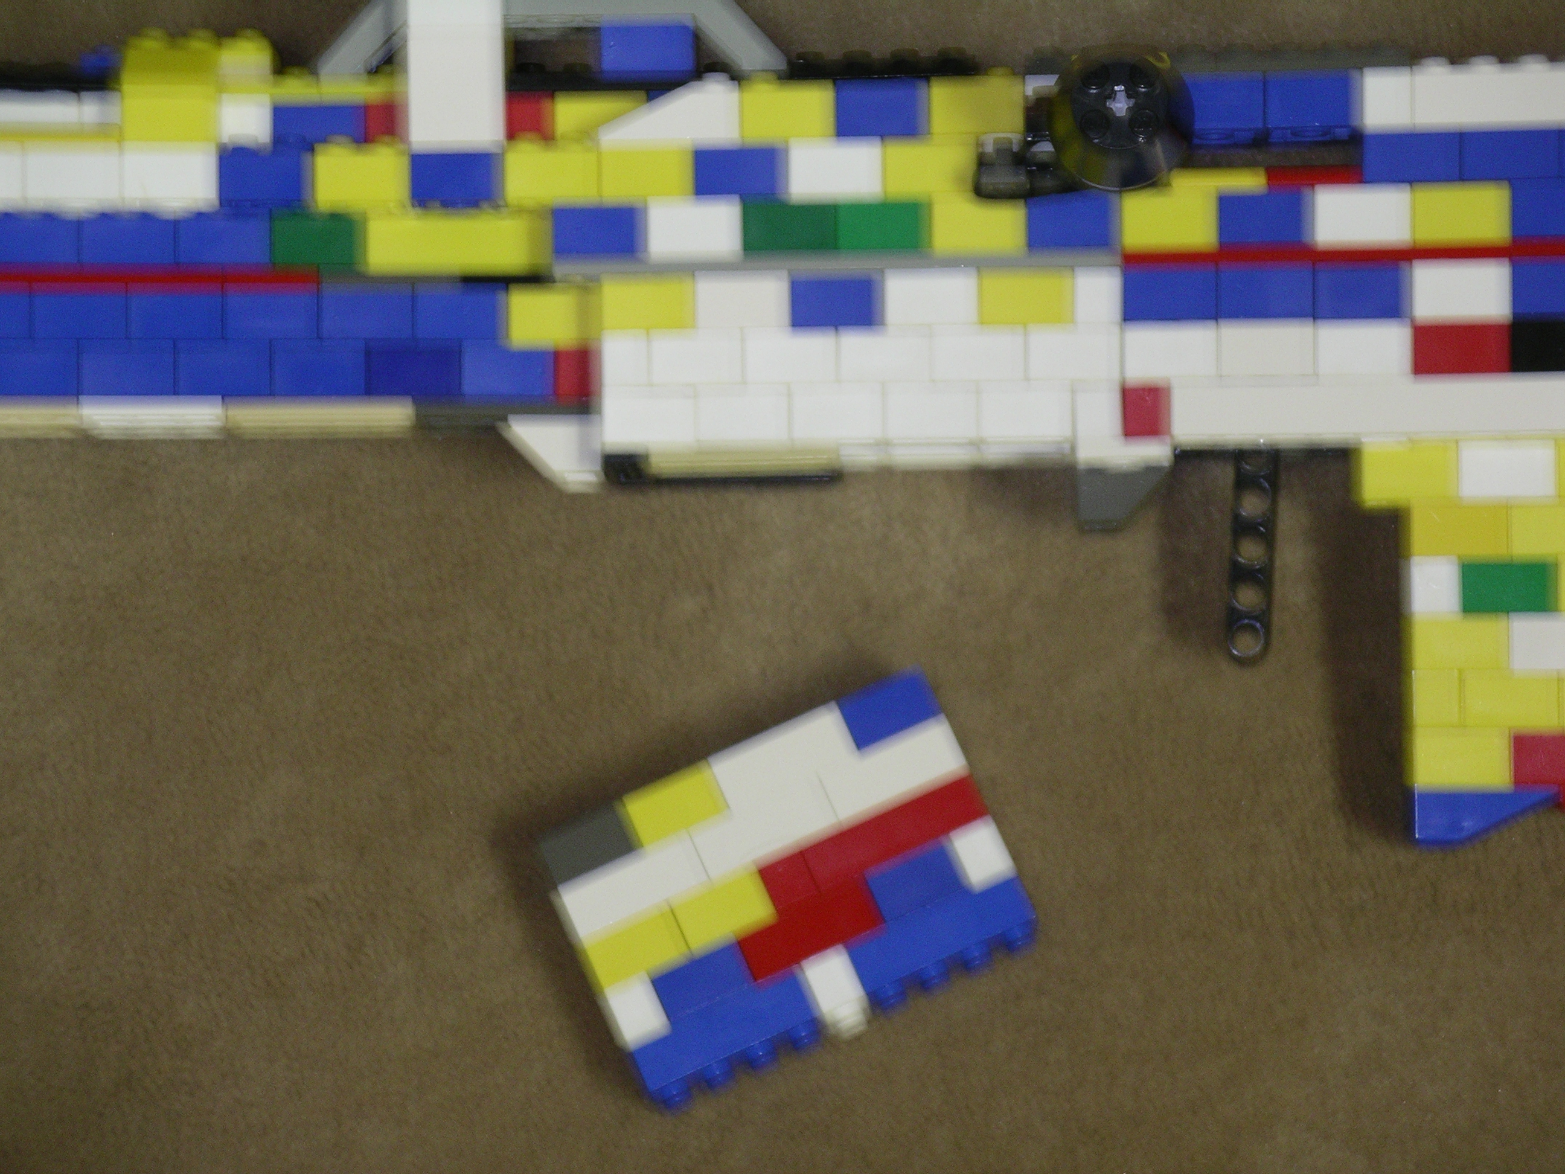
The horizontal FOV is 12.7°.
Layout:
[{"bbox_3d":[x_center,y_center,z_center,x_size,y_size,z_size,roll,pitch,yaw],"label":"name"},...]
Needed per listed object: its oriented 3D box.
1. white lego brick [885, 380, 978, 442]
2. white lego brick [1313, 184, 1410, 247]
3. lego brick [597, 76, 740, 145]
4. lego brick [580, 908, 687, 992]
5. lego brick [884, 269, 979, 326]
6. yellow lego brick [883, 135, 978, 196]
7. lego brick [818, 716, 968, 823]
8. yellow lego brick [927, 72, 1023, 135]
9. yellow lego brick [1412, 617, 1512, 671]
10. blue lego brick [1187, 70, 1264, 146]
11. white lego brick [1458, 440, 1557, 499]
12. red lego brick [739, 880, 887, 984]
[{"bbox_3d":[0.025,-0.030,1.205,0.016,0.016,0.010,-1,90,0],"label":"white lego brick"},{"bbox_3d":[0.098,-0.062,1.192,0.016,0.015,0.011,-1,83,5],"label":"white lego brick"},{"bbox_3d":[-0.019,-0.081,1.204,0.024,0.013,0.011,-1,83,5],"label":"lego brick"},{"bbox_3d":[-0.025,0.062,1.209,0.016,0.016,0.010,-24,90,0],"label":"lego brick"},{"bbox_3d":[0.025,-0.048,1.190,0.016,0.015,0.011,0,85,3],"label":"lego brick"},{"bbox_3d":[0.025,-0.071,1.198,0.016,0.016,0.011,-1,84,0],"label":"yellow lego brick"},{"bbox_3d":[0.019,0.032,1.197,0.024,0.015,0.011,-24,84,1],"label":"lego brick"},{"bbox_3d":[0.033,-0.081,1.198,0.016,0.016,0.011,-1,84,0],"label":"yellow lego brick"},{"bbox_3d":[0.114,0.009,1.187,0.016,0.015,0.011,-1,83,5],"label":"yellow lego brick"},{"bbox_3d":[0.073,-0.081,1.194,0.016,0.016,0.011,-1,84,0],"label":"blue lego brick"},{"bbox_3d":[0.121,-0.020,1.182,0.016,0.015,0.011,0,85,3],"label":"white lego brick"},{"bbox_3d":[0.005,0.060,1.209,0.024,0.016,0.011,-24,83,0],"label":"red lego brick"}]

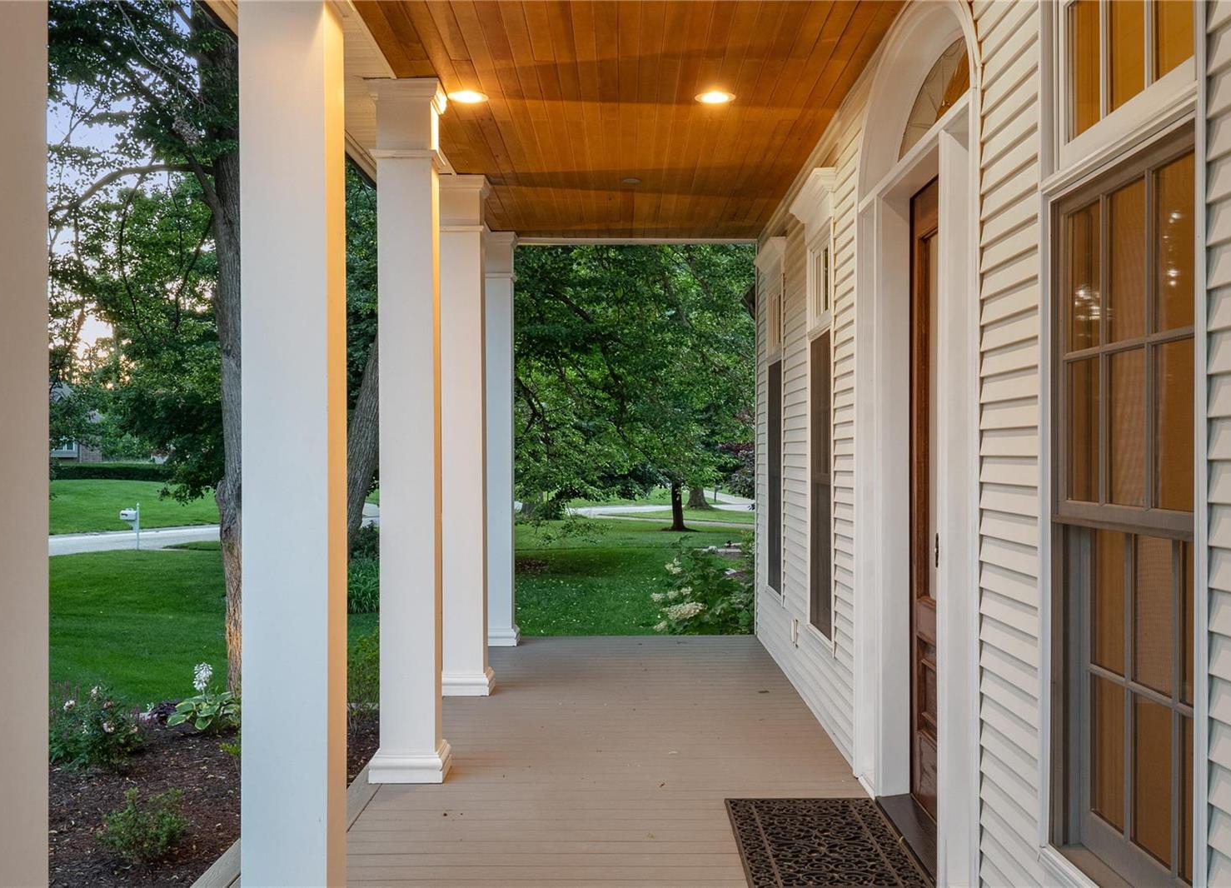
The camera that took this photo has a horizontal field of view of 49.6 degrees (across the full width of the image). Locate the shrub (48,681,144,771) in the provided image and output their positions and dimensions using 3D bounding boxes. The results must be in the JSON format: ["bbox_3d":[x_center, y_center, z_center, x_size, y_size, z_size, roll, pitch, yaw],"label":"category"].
[{"bbox_3d":[-2.959,1.592,7.550,0.600,0.490,0.550,0,0,0],"label":"shrub"}]

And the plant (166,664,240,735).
[{"bbox_3d":[-2.577,1.594,8.400,0.460,0.430,0.440,0,0,0],"label":"plant"}]

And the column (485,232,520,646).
[{"bbox_3d":[-0.890,-0.037,10.050,0.322,3.067,0.322,0,0,0],"label":"column"}]

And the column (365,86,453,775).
[{"bbox_3d":[-0.912,-0.056,5.971,0.322,3.067,0.322,0,0,0],"label":"column"}]

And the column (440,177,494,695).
[{"bbox_3d":[-0.901,-0.047,8.020,0.322,3.067,0.322,0,0,0],"label":"column"}]

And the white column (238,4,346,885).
[{"bbox_3d":[-0.923,-0.066,3.895,0.322,3.067,0.322,0,0,0],"label":"white column"}]

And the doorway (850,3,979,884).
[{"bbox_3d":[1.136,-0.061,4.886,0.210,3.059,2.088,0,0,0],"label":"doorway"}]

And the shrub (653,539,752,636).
[{"bbox_3d":[0.820,1.343,11.100,1.100,1.000,1.000,0,0,0],"label":"shrub"}]

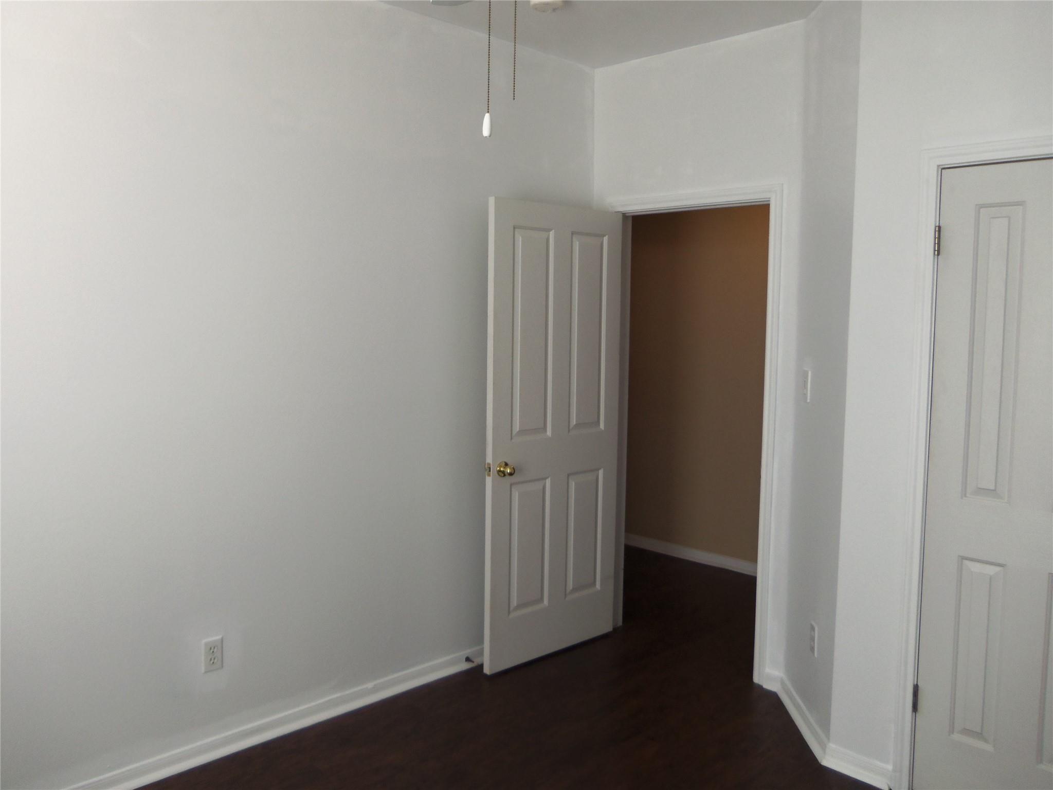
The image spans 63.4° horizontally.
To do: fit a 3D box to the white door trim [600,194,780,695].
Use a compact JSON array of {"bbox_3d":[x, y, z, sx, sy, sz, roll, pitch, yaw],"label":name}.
[{"bbox_3d":[0.757,0.181,3.898,0.130,2.047,0.800,-4,7,-44],"label":"white door trim"}]

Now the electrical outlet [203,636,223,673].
[{"bbox_3d":[-1.083,0.899,2.947,0.070,0.115,0.010,-4,7,-44],"label":"electrical outlet"}]

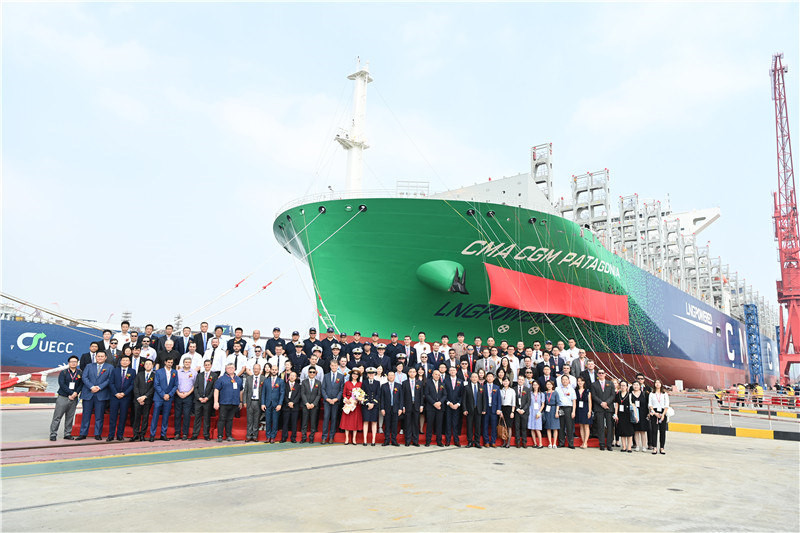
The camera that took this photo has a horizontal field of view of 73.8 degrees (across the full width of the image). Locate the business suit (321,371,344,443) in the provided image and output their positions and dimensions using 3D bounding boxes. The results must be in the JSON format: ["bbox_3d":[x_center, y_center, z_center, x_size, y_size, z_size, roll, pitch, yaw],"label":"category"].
[{"bbox_3d":[-1.581,3.214,12.282,0.520,1.560,0.330,3,-12,-7],"label":"business suit"}]

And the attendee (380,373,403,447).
[{"bbox_3d":[-0.197,3.284,12.350,0.500,1.649,0.320,2,-11,-2],"label":"attendee"}]

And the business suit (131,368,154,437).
[{"bbox_3d":[-5.867,3.144,12.192,0.480,1.450,0.290,5,-13,-14],"label":"business suit"}]

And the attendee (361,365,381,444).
[{"bbox_3d":[-0.686,3.257,12.520,0.450,1.767,0.360,3,-11,-4],"label":"attendee"}]

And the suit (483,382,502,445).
[{"bbox_3d":[2.196,3.560,12.903,0.500,1.522,0.360,1,-11,4],"label":"suit"}]

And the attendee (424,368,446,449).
[{"bbox_3d":[0.827,3.278,12.420,0.510,1.727,0.340,2,-11,0],"label":"attendee"}]

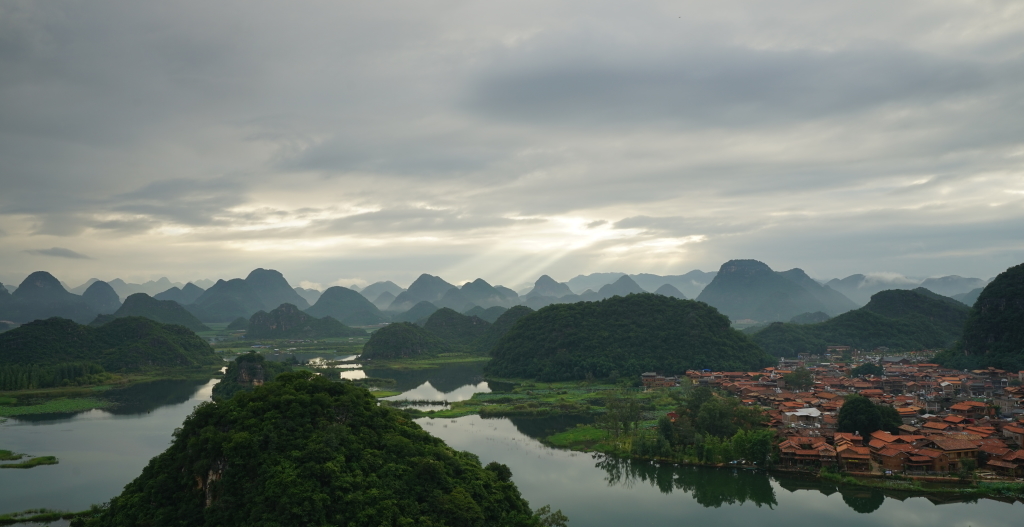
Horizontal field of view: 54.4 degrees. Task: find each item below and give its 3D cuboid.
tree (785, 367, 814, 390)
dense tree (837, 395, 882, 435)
[{"bbox_3d":[189.430,77.020,656.000,19.770,18.300,19.170,-1,-3,16],"label":"tree"},{"bbox_3d":[146.600,65.160,420.000,19.410,19.800,18.820,-1,-3,19],"label":"dense tree"}]

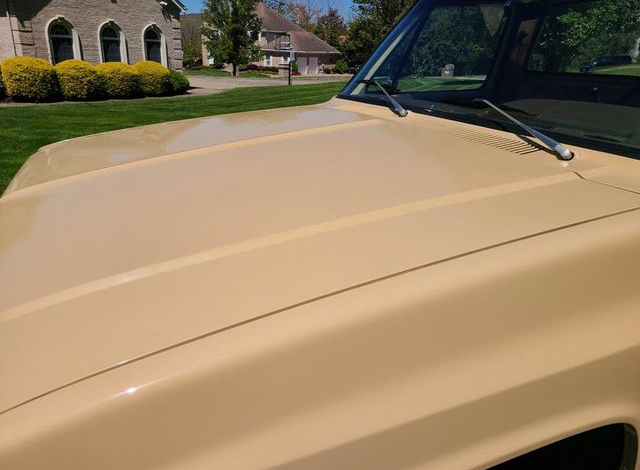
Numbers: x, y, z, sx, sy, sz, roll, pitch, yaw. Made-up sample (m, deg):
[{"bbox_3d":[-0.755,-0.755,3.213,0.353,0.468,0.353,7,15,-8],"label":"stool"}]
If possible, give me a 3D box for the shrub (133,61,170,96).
[{"bbox_3d":[-6.497,-6.022,18.356,1.464,1.186,1.464,18,26,37],"label":"shrub"}]

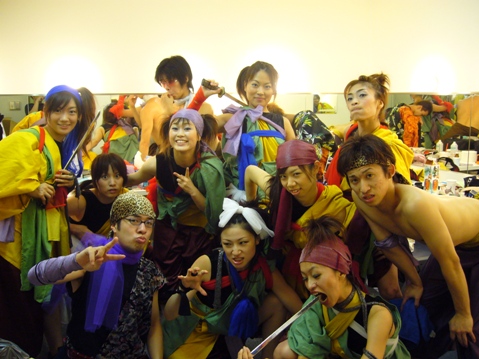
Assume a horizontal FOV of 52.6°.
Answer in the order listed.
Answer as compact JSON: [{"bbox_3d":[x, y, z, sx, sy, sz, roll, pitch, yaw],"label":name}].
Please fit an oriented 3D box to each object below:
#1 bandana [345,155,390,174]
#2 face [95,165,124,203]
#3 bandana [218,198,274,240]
[{"bbox_3d":[0.494,-0.058,1.870,0.170,0.070,0.150,-16,3,32],"label":"bandana"},{"bbox_3d":[-0.612,0.019,2.280,0.145,0.190,0.140,0,6,-13],"label":"face"},{"bbox_3d":[0.028,0.158,1.910,0.210,0.140,0.120,-4,9,12],"label":"bandana"}]

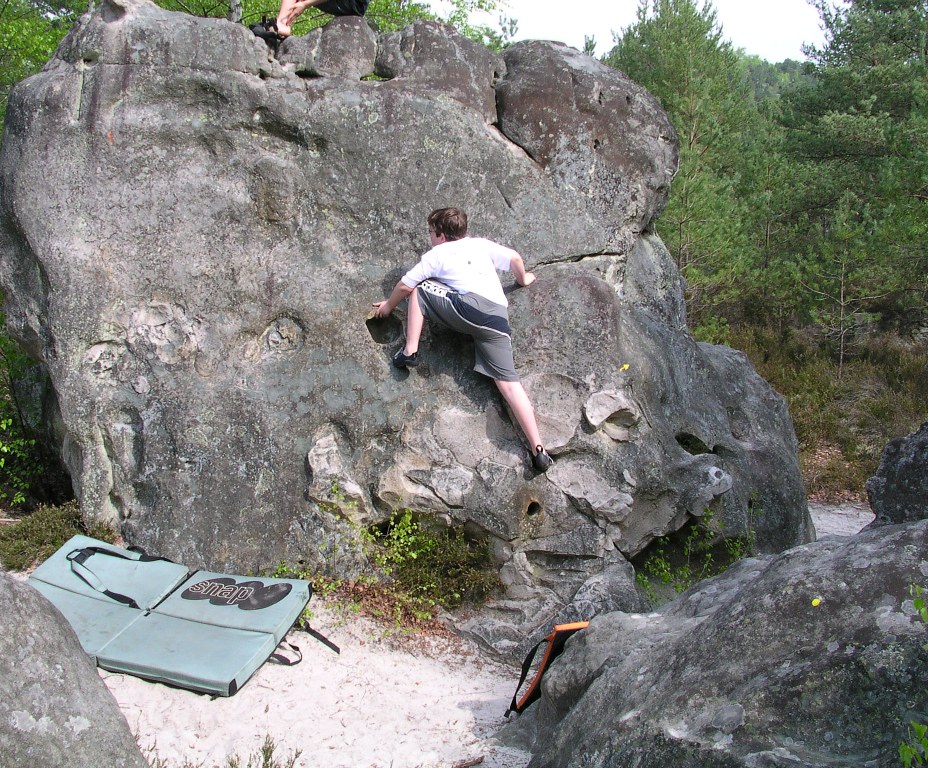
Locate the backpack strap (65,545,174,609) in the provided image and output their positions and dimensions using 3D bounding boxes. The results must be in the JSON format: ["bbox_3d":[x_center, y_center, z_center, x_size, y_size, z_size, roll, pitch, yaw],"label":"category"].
[{"bbox_3d":[-1.725,0.964,5.480,0.530,0.090,0.420,9,13,6],"label":"backpack strap"}]

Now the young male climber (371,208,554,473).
[{"bbox_3d":[-0.007,-0.210,5.400,0.900,1.270,0.620,-1,10,-6],"label":"young male climber"}]

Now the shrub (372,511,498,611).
[{"bbox_3d":[-0.141,0.903,5.600,0.630,0.450,0.450,0,10,0],"label":"shrub"}]

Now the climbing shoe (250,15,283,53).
[{"bbox_3d":[-1.095,-1.953,6.100,0.230,0.120,0.100,2,10,12],"label":"climbing shoe"}]

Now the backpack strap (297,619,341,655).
[{"bbox_3d":[-0.698,1.211,5.250,0.060,0.050,0.340,-8,12,-38],"label":"backpack strap"}]

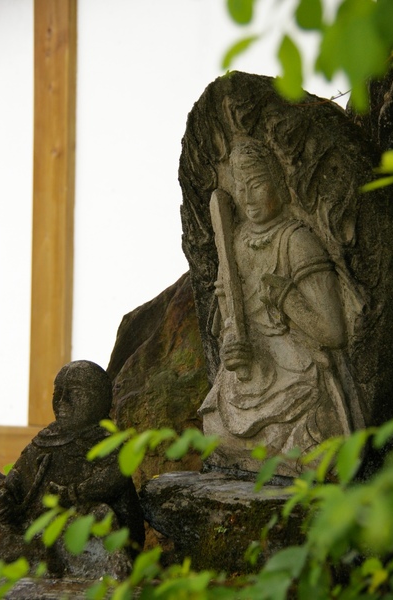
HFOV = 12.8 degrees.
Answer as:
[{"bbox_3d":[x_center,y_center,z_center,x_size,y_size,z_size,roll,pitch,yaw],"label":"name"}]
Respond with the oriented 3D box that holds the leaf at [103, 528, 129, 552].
[{"bbox_3d":[-0.096,0.289,2.100,0.023,0.036,0.014,42,-9,15],"label":"leaf"}]

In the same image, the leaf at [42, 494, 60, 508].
[{"bbox_3d":[-0.175,0.242,2.100,0.020,0.019,0.016,16,-17,6],"label":"leaf"}]

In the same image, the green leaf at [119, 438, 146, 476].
[{"bbox_3d":[-0.077,0.188,2.100,0.029,0.050,0.014,20,-9,6],"label":"green leaf"}]

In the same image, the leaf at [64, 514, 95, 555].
[{"bbox_3d":[-0.141,0.282,2.100,0.030,0.052,0.014,26,-9,7],"label":"leaf"}]

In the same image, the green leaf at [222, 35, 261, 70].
[{"bbox_3d":[0.048,-0.269,1.900,0.016,0.051,0.018,45,-6,26],"label":"green leaf"}]

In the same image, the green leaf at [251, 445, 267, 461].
[{"bbox_3d":[0.074,0.179,2.050,0.018,0.020,0.016,0,-17,0],"label":"green leaf"}]

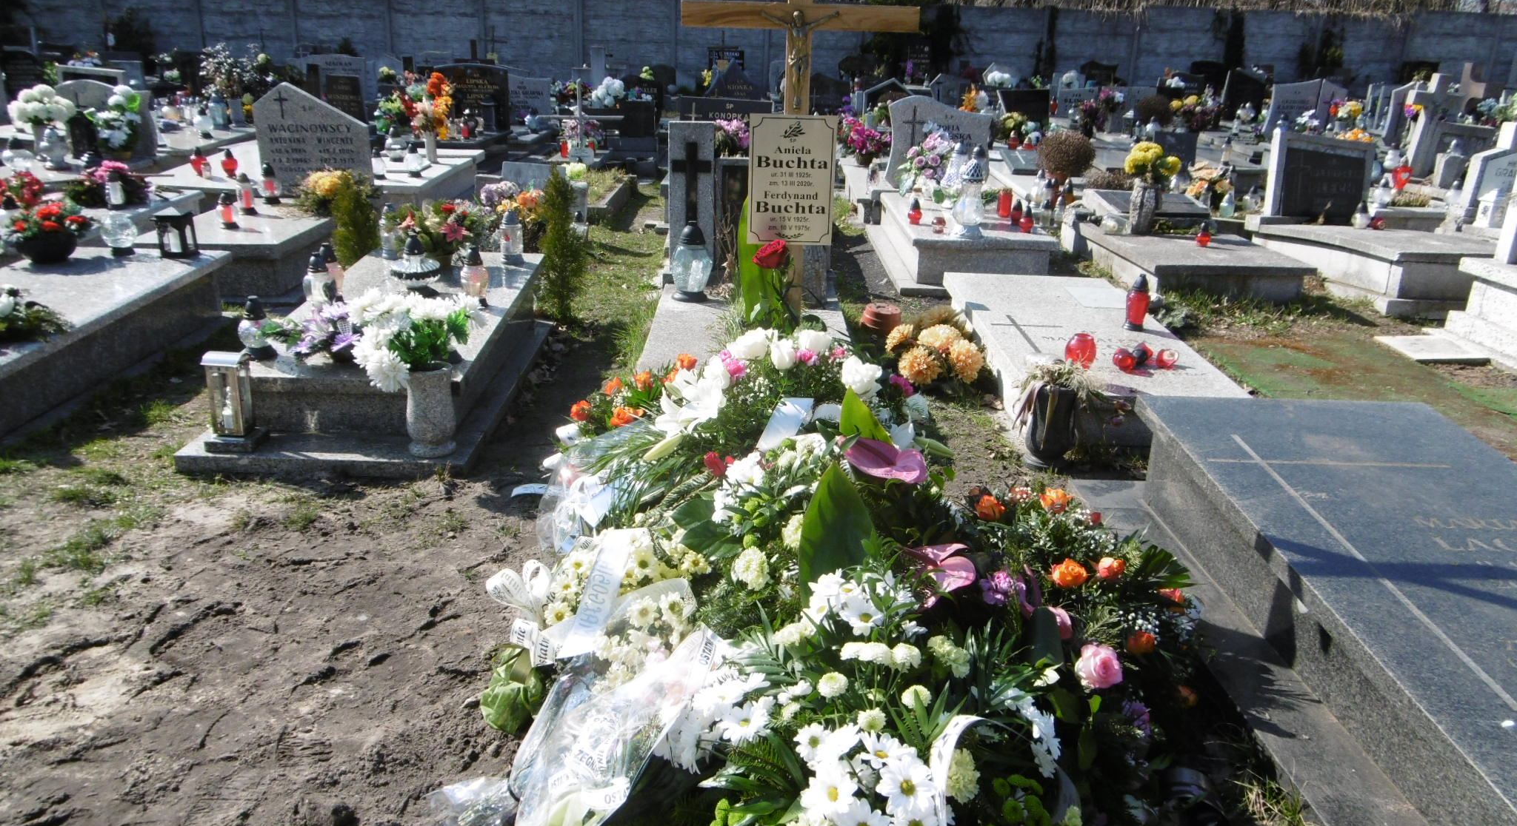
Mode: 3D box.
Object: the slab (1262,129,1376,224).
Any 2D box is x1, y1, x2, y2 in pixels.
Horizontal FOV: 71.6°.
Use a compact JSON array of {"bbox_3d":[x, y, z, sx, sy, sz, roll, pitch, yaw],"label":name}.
[{"bbox_3d":[4.036,-1.716,7.548,0.680,0.600,0.140,-1,20,-6],"label":"slab"}]

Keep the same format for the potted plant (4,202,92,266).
[{"bbox_3d":[-3.349,-0.862,4.949,0.380,0.280,0.360,1,20,0],"label":"potted plant"}]

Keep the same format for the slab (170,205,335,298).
[{"bbox_3d":[-3.034,-1.044,6.474,0.880,0.350,1.700,0,20,-4],"label":"slab"}]

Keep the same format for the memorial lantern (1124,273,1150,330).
[{"bbox_3d":[1.692,-0.497,4.670,0.106,0.255,0.106,1,20,-2],"label":"memorial lantern"}]

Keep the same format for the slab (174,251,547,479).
[{"bbox_3d":[-1.478,-0.277,4.328,0.970,0.430,1.840,1,20,-1],"label":"slab"}]

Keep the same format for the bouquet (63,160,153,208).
[{"bbox_3d":[-4.024,-1.436,6.534,0.500,0.240,0.370,1,20,0],"label":"bouquet"}]

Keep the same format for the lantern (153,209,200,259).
[{"bbox_3d":[-2.798,-0.871,5.089,0.140,0.230,0.140,1,20,-2],"label":"lantern"}]

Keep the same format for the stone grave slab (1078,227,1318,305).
[{"bbox_3d":[2.634,-0.945,6.474,0.913,0.200,1.280,1,20,-2],"label":"stone grave slab"}]

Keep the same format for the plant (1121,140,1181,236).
[{"bbox_3d":[2.580,-1.486,6.964,0.340,0.590,0.320,1,20,0],"label":"plant"}]

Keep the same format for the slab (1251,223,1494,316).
[{"bbox_3d":[4.138,-1.011,6.907,0.980,0.370,1.620,-1,20,-6],"label":"slab"}]

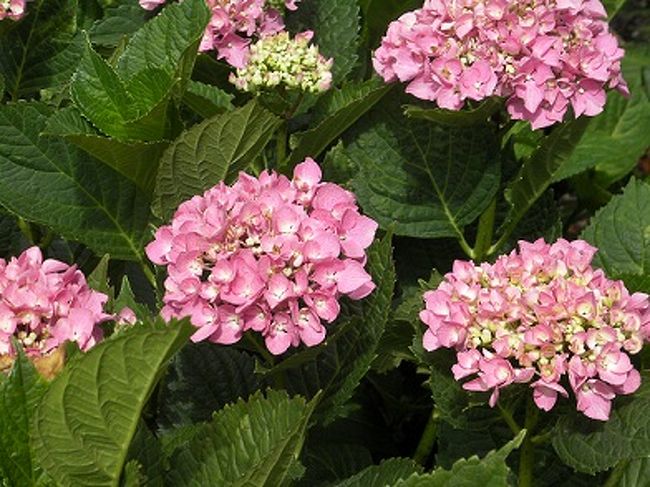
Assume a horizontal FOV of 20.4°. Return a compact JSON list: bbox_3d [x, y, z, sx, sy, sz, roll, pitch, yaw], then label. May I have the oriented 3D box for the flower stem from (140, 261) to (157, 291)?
[{"bbox_3d":[-0.118,0.021,1.210,0.006,0.006,0.026,-30,81,5],"label":"flower stem"}]

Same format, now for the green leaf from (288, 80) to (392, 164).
[{"bbox_3d":[0.011,-0.084,1.250,0.060,0.035,0.115,29,53,35],"label":"green leaf"}]

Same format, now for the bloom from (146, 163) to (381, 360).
[{"bbox_3d":[-0.040,0.008,1.160,0.148,0.100,0.138,-2,49,2],"label":"bloom"}]

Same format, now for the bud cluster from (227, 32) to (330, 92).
[{"bbox_3d":[-0.031,-0.130,1.290,0.072,0.040,0.064,0,42,0],"label":"bud cluster"}]

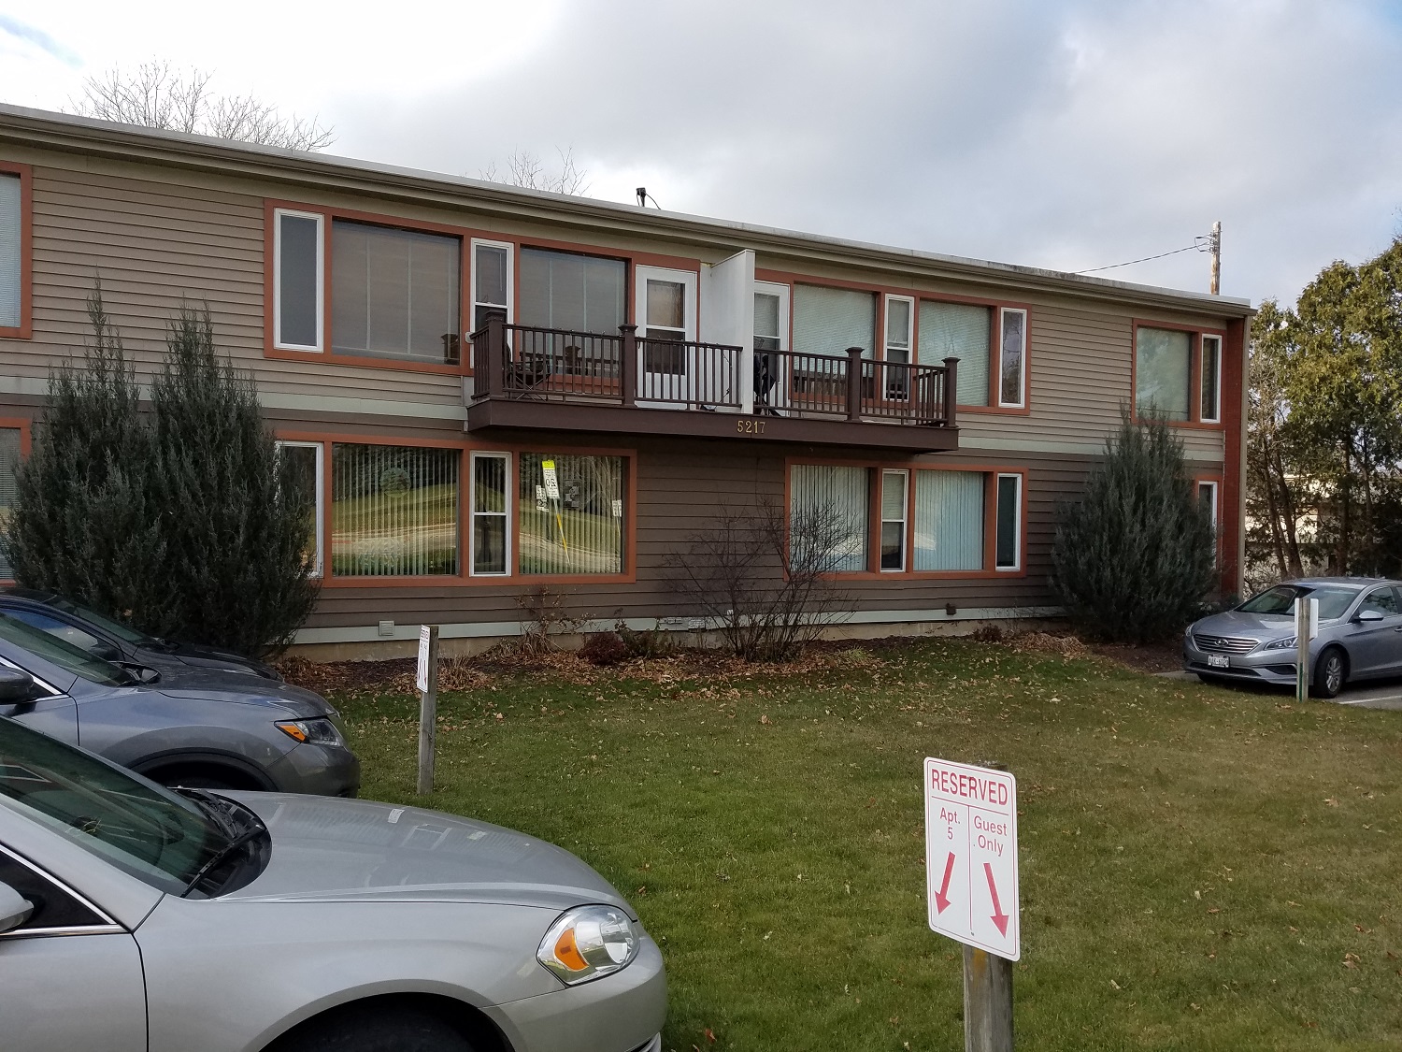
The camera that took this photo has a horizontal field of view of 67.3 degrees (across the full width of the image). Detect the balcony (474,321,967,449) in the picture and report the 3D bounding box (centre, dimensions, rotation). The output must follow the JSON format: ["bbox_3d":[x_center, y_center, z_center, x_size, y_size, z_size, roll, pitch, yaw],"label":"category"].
[{"bbox_3d":[0.450,-1.871,14.761,7.250,1.399,1.002,1,0,-27],"label":"balcony"}]

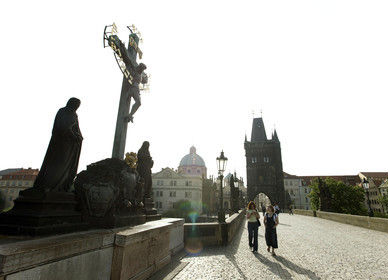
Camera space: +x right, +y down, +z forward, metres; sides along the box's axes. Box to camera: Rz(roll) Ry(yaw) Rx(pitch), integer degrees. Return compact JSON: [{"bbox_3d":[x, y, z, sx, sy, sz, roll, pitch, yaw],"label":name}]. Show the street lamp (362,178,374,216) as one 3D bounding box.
[{"bbox_3d":[14.898,4.900,19.029,0.500,3.162,0.500,-2,-17,14],"label":"street lamp"}]

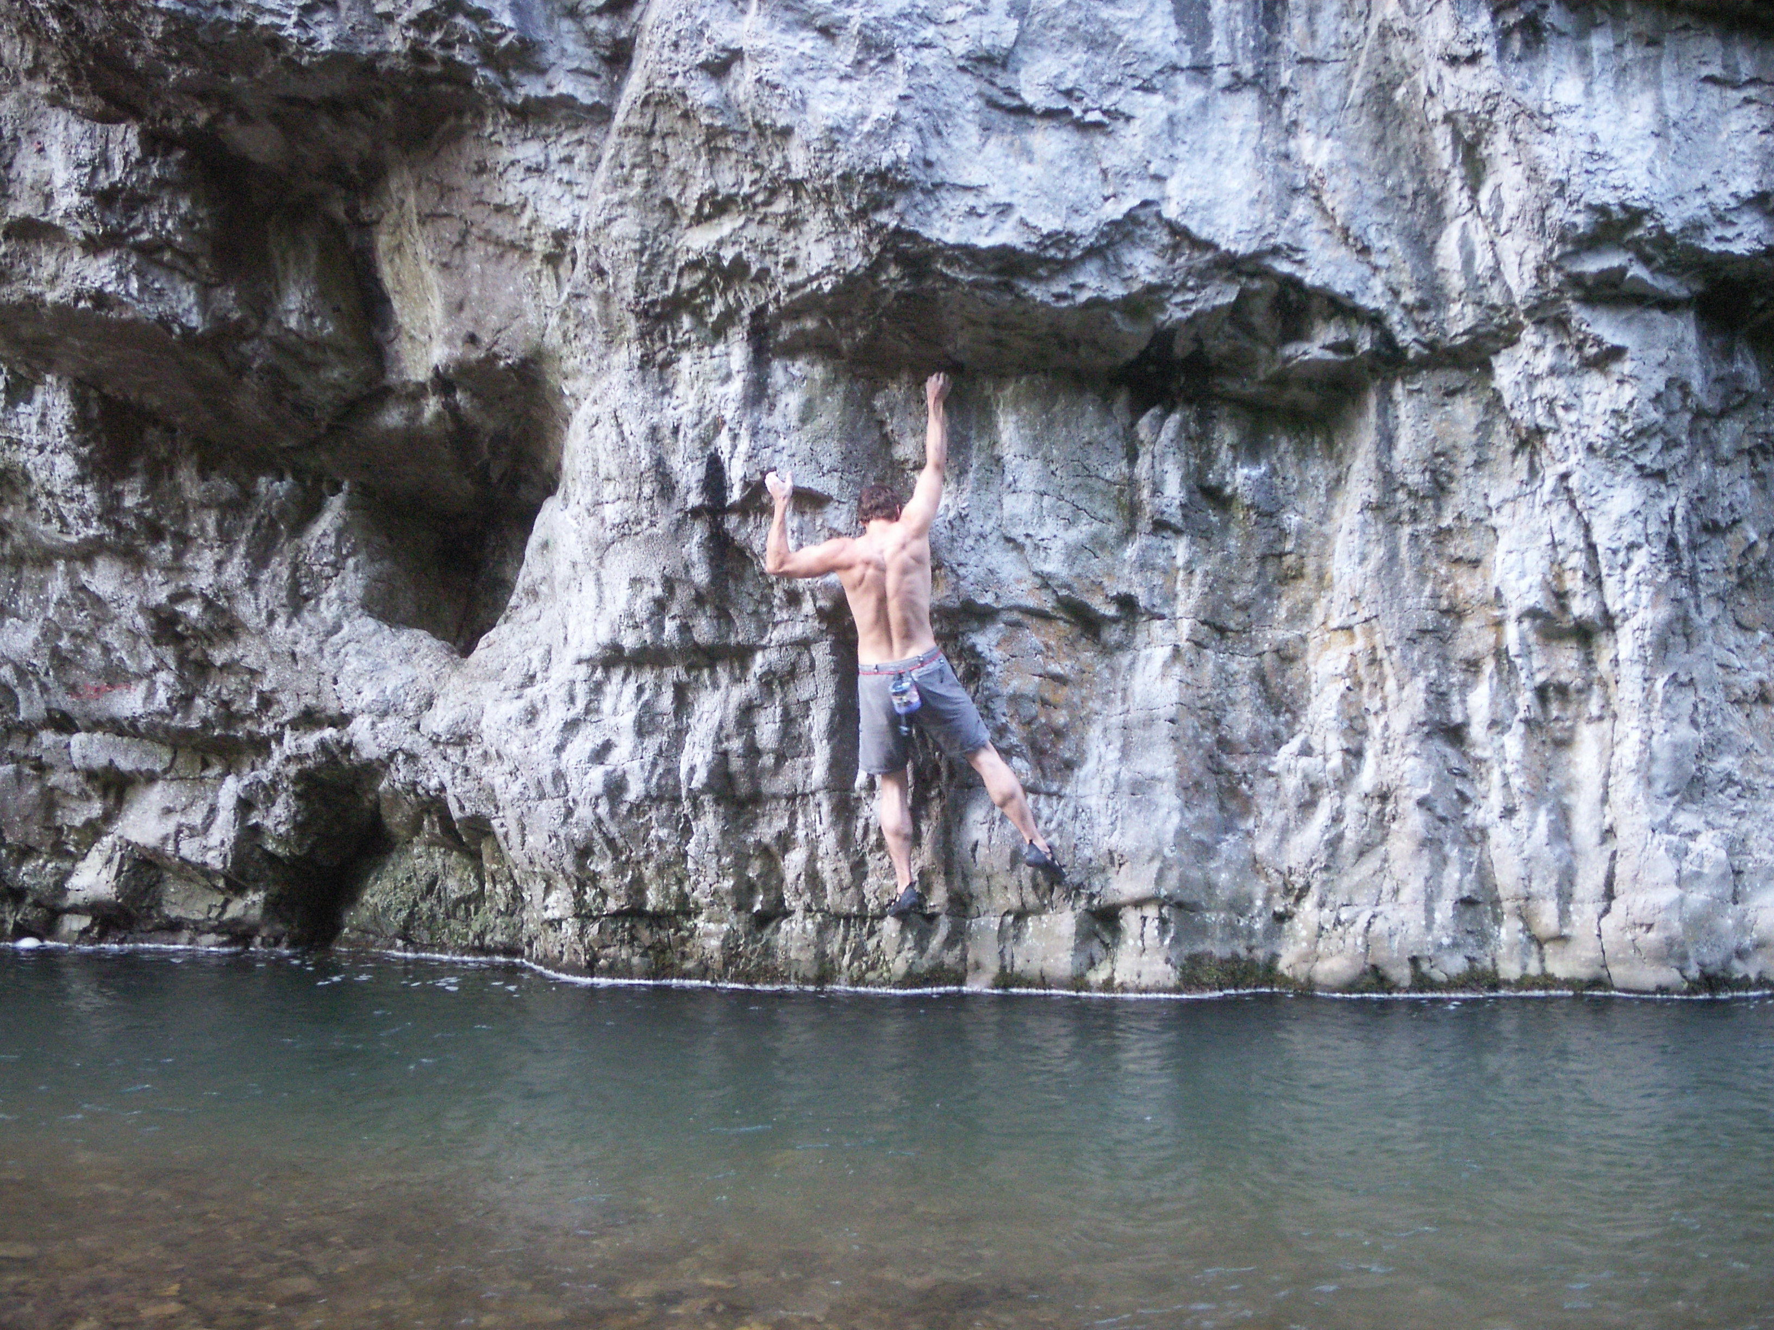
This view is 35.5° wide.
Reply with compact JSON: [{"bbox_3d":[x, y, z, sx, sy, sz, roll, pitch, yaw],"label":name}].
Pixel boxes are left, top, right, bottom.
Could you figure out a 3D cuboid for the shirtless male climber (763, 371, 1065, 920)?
[{"bbox_3d":[0.108,-0.078,11.100,1.190,2.170,0.560,0,1,0],"label":"shirtless male climber"}]

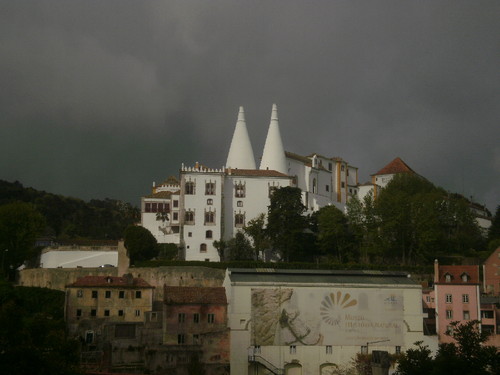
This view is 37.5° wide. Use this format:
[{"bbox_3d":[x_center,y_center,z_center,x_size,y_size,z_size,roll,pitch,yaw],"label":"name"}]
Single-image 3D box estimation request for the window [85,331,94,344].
[{"bbox_3d":[-25.845,24.262,119.000,1.450,2.100,0.300,1,-11,-4],"label":"window"}]

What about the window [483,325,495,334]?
[{"bbox_3d":[44.390,26.444,137.000,2.300,1.600,0.300,1,-11,-5],"label":"window"}]

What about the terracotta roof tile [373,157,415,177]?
[{"bbox_3d":[52.479,-7.747,263.000,14.000,5.600,14.000,-4,-12,22],"label":"terracotta roof tile"}]

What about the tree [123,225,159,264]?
[{"bbox_3d":[-23.782,12.380,160.000,7.400,8.500,7.400,0,-11,0],"label":"tree"}]

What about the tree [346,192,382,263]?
[{"bbox_3d":[25.178,8.796,162.000,7.600,15.500,7.600,0,-11,0],"label":"tree"}]

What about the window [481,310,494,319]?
[{"bbox_3d":[44.222,23.655,137.000,2.400,1.400,0.300,1,-11,-5],"label":"window"}]

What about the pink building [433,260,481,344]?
[{"bbox_3d":[38.868,22.264,139.000,8.000,16.000,8.000,0,-11,2],"label":"pink building"}]

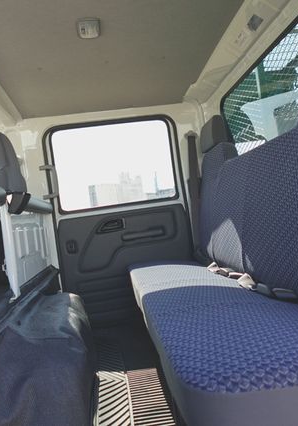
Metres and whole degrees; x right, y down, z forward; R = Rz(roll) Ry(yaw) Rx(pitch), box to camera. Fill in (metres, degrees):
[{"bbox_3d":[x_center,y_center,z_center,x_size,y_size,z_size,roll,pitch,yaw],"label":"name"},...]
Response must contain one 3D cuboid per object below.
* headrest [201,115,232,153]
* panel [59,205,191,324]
[{"bbox_3d":[0.328,-0.384,1.740,0.090,0.135,0.220,-1,-2,-6],"label":"headrest"},{"bbox_3d":[-0.106,0.279,1.891,0.705,0.580,0.070,-8,-1,-6],"label":"panel"}]

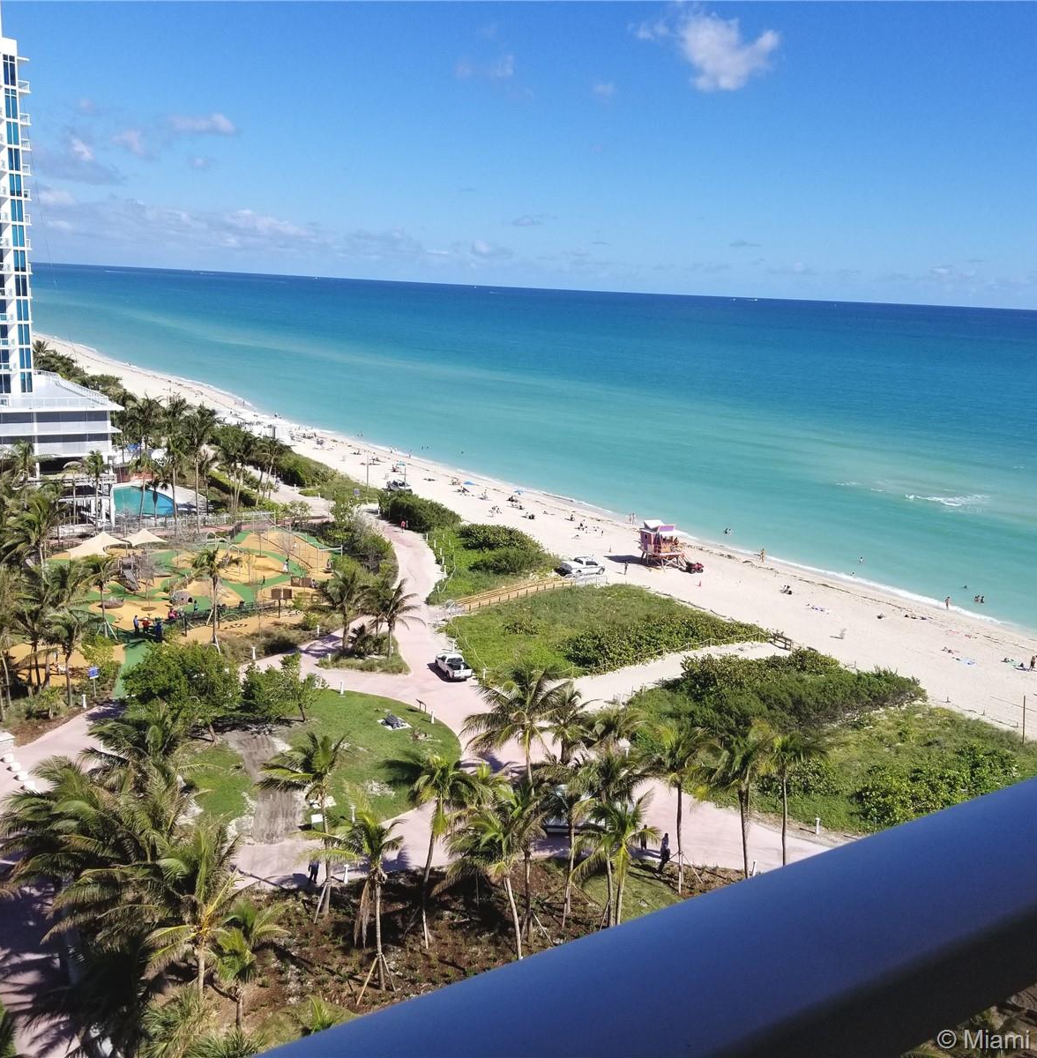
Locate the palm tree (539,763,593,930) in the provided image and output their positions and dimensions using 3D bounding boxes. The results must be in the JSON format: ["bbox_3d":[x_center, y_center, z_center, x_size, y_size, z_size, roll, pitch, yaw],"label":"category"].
[{"bbox_3d":[2.499,16.734,55.936,3.340,8.440,3.340,3,13,0],"label":"palm tree"}]

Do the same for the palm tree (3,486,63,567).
[{"bbox_3d":[-46.748,2.126,102.534,6.370,11.430,6.370,3,13,0],"label":"palm tree"}]

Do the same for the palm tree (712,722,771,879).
[{"bbox_3d":[12.900,16.270,61.840,3.450,9.600,3.450,6,13,13],"label":"palm tree"}]

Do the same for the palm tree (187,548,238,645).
[{"bbox_3d":[-27.321,6.333,94.689,4.600,8.530,4.600,3,13,0],"label":"palm tree"}]

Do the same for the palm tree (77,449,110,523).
[{"bbox_3d":[-56.250,-5.500,140.580,4.460,9.920,4.460,-3,14,-22],"label":"palm tree"}]

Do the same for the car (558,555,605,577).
[{"bbox_3d":[8.171,4.664,129.597,5.550,1.880,1.950,-6,16,-33],"label":"car"}]

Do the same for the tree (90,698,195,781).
[{"bbox_3d":[-22.177,14.271,62.563,6.480,8.020,6.480,3,13,0],"label":"tree"}]

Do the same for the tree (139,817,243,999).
[{"bbox_3d":[-15.200,18.180,49.160,4.910,8.990,4.910,-1,14,-18],"label":"tree"}]

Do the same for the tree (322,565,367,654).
[{"bbox_3d":[-15.812,7.264,96.126,4.420,7.980,4.200,1,13,-9],"label":"tree"}]

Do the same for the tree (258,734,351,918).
[{"bbox_3d":[-11.175,15.723,55.520,4.720,10.290,4.490,0,13,-11],"label":"tree"}]

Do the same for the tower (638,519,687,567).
[{"bbox_3d":[18.890,1.790,138.880,4.900,5.500,4.300,-8,17,-39],"label":"tower"}]

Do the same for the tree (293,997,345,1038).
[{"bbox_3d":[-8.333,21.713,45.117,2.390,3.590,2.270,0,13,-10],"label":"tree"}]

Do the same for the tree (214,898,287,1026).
[{"bbox_3d":[-12.012,19.611,47.197,3.150,6.410,3.000,-1,13,-15],"label":"tree"}]

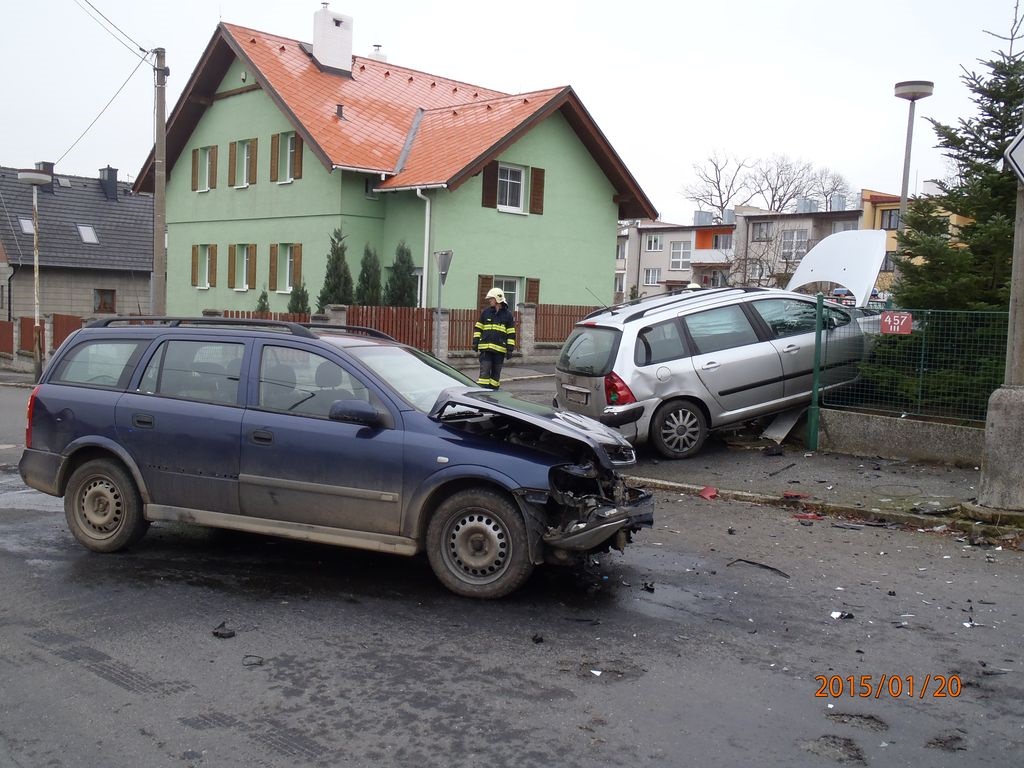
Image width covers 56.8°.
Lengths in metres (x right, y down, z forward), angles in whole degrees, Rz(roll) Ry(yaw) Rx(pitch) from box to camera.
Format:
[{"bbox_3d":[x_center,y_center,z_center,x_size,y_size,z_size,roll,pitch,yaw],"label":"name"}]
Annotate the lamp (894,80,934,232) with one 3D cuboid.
[{"bbox_3d":[5.976,-2.258,14.524,0.590,4.650,0.590,2,6,0],"label":"lamp"}]

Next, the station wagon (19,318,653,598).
[{"bbox_3d":[-1.207,0.340,6.455,4.200,1.510,1.750,2,5,19],"label":"station wagon"}]

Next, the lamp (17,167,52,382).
[{"bbox_3d":[-8.539,-1.920,16.985,0.590,3.830,0.590,2,6,0],"label":"lamp"}]

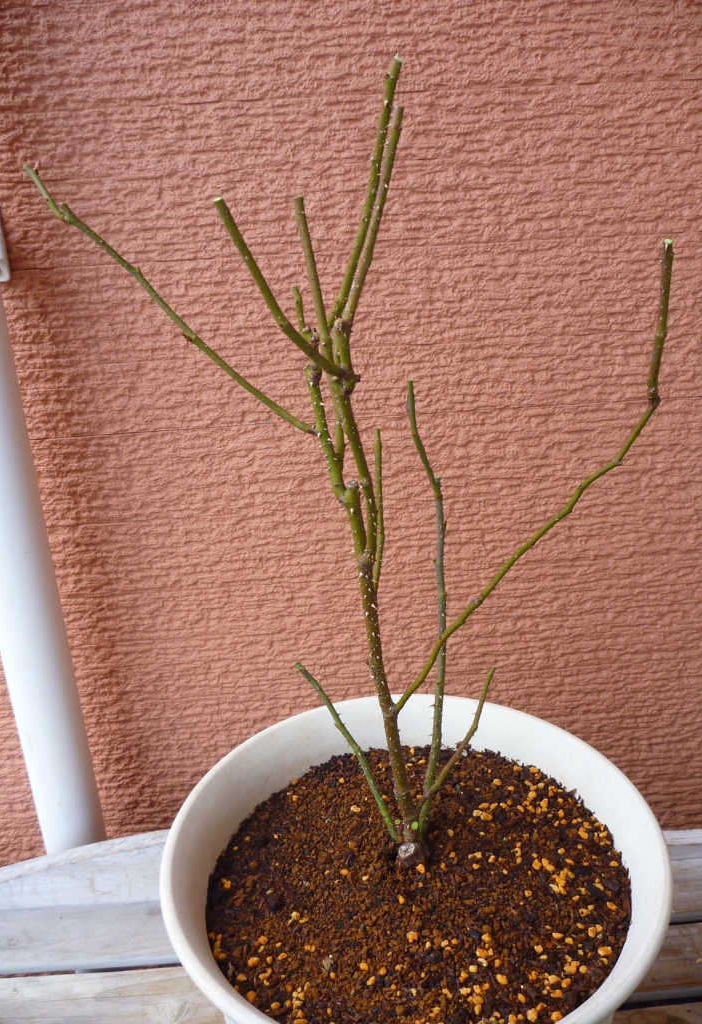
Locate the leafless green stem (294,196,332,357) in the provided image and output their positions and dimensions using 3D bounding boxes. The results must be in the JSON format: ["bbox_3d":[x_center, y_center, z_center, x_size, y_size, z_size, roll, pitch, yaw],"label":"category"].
[{"bbox_3d":[-0.018,-0.114,0.404,0.004,0.075,0.010,-9,18,2],"label":"leafless green stem"}]

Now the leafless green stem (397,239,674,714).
[{"bbox_3d":[0.087,-0.004,0.434,0.136,0.256,0.050,-3,21,0],"label":"leafless green stem"}]

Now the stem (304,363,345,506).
[{"bbox_3d":[-0.013,-0.040,0.428,0.007,0.071,0.012,-13,19,4],"label":"stem"}]

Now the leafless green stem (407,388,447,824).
[{"bbox_3d":[0.045,0.064,0.469,0.019,0.278,0.030,-3,21,0],"label":"leafless green stem"}]

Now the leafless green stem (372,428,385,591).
[{"bbox_3d":[0.015,0.000,0.439,0.006,0.090,0.009,0,21,-1],"label":"leafless green stem"}]

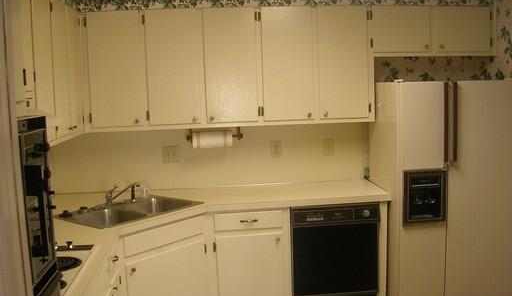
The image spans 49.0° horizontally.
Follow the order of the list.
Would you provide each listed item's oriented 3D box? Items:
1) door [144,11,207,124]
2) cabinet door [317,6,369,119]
[{"bbox_3d":[-0.565,-0.549,3.861,0.353,0.782,0.022,-2,6,-5],"label":"door"},{"bbox_3d":[0.617,-0.598,3.963,0.355,0.782,0.022,-2,6,-5],"label":"cabinet door"}]

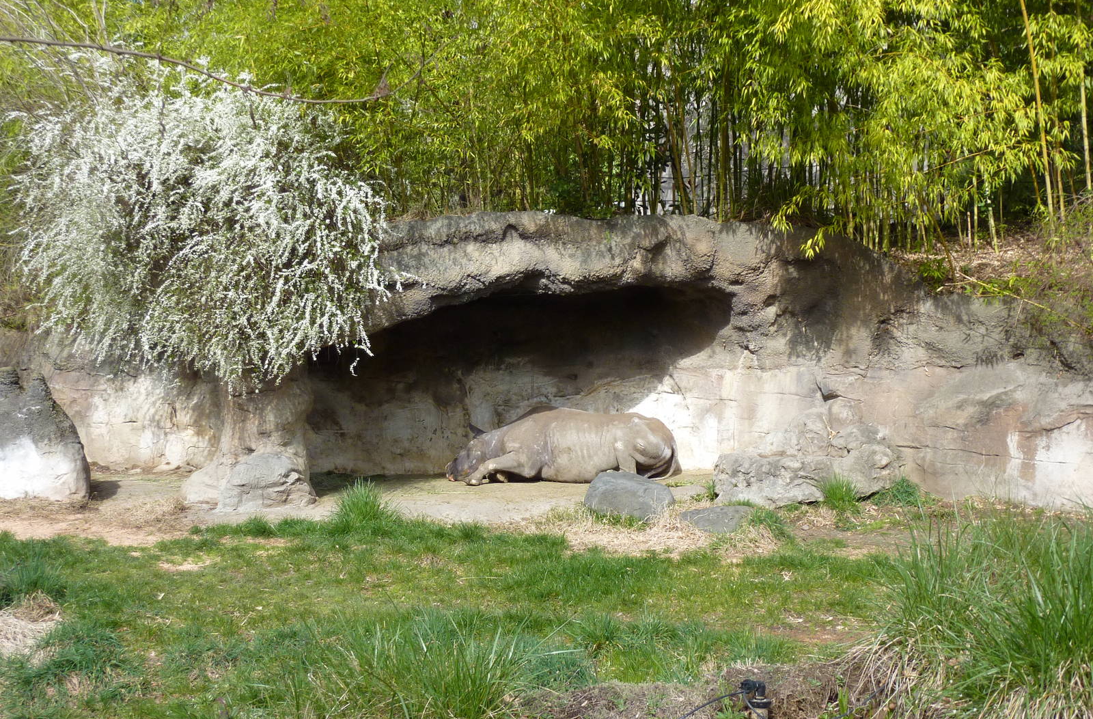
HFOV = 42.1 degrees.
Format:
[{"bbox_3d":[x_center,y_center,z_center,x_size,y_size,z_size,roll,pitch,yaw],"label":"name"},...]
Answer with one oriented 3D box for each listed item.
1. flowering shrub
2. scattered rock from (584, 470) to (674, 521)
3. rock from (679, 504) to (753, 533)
[{"bbox_3d":[-3.783,-1.495,15.600,4.100,3.550,3.000,0,1,-6],"label":"flowering shrub"},{"bbox_3d":[0.850,1.381,14.500,0.900,0.470,0.630,0,1,9],"label":"scattered rock"},{"bbox_3d":[1.658,1.566,13.900,0.710,0.250,0.460,0,1,0],"label":"rock"}]

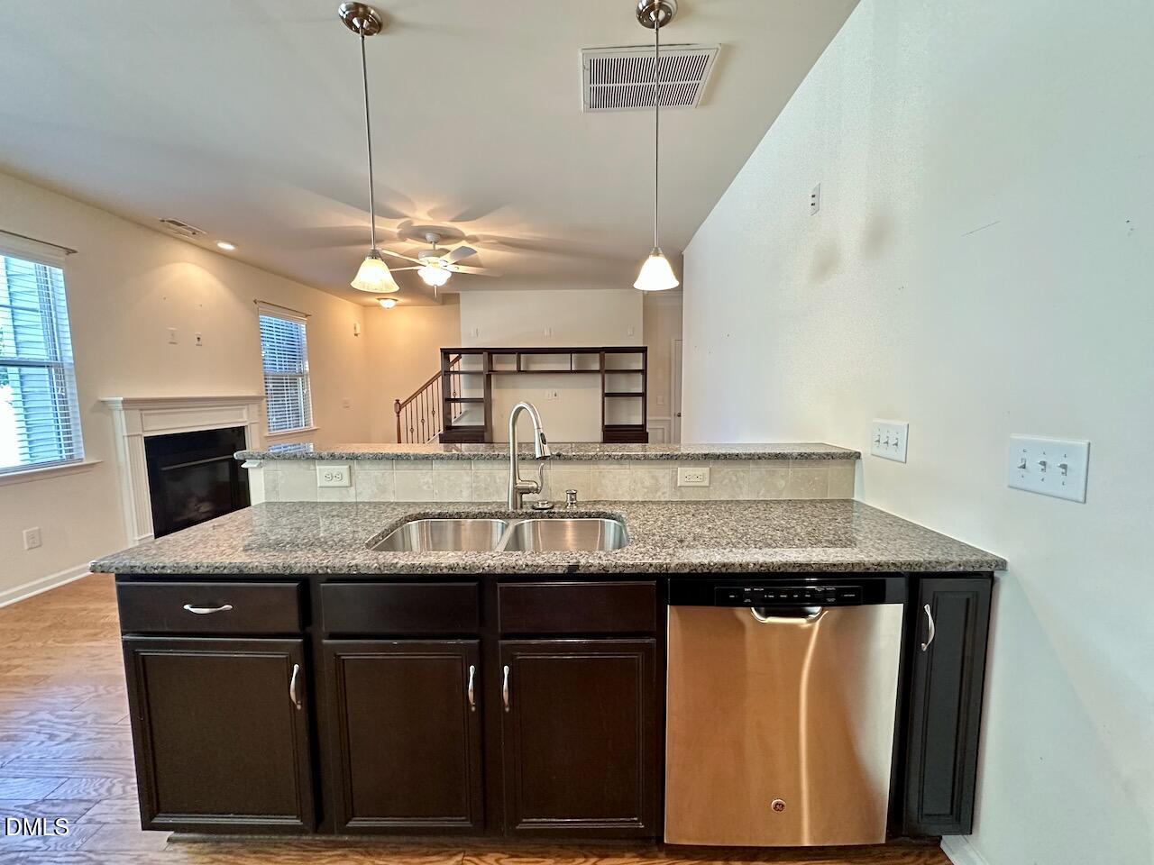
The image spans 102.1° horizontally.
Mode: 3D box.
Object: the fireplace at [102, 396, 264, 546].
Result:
[{"bbox_3d":[-3.588,0.316,4.455,0.198,1.298,1.584,0,5,1],"label":"fireplace"}]

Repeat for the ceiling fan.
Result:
[{"bbox_3d":[-1.336,-1.599,4.361,1.247,0.475,1.247,0,5,1],"label":"ceiling fan"}]

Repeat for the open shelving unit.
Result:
[{"bbox_3d":[-0.441,-0.220,6.594,2.841,1.913,0.475,0,5,1],"label":"open shelving unit"}]

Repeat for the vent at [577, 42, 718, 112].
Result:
[{"bbox_3d":[0.318,-1.636,2.198,0.586,0.025,0.455,0,5,1],"label":"vent"}]

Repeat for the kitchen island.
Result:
[{"bbox_3d":[-0.078,0.748,1.535,2.285,0.905,0.668,0,5,1],"label":"kitchen island"}]

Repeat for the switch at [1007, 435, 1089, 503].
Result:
[{"bbox_3d":[1.039,0.077,1.045,0.016,0.124,0.174,0,5,1],"label":"switch"}]

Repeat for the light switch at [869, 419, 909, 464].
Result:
[{"bbox_3d":[1.053,0.027,1.589,0.016,0.124,0.176,0,5,1],"label":"light switch"}]

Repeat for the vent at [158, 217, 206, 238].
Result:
[{"bbox_3d":[-3.464,-1.777,4.059,0.218,0.025,0.396,0,5,1],"label":"vent"}]

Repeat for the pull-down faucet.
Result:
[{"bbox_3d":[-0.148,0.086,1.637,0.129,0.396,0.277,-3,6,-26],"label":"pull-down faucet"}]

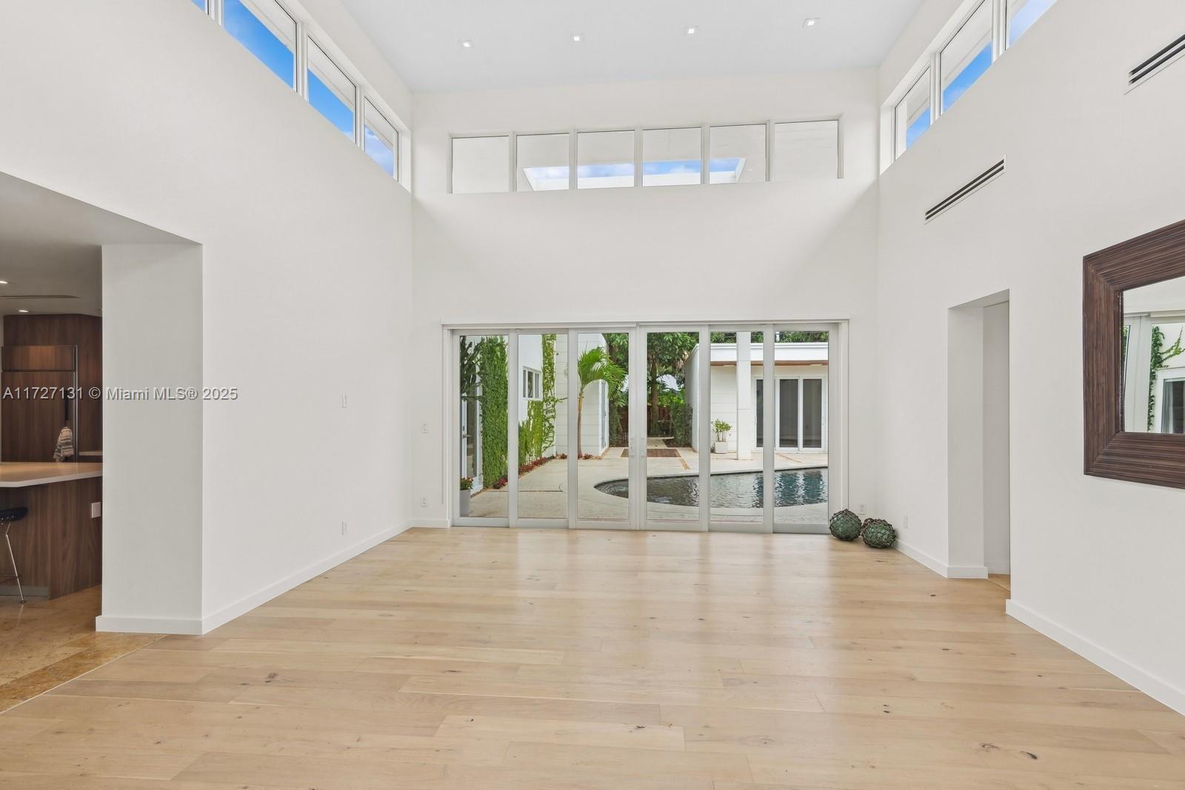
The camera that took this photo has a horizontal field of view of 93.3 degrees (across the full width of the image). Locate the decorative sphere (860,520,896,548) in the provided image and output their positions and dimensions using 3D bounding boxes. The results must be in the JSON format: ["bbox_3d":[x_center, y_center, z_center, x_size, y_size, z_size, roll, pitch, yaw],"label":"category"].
[{"bbox_3d":[2.894,1.401,5.642,0.325,0.305,0.325,0,-1,5],"label":"decorative sphere"}]

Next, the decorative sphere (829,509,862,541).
[{"bbox_3d":[2.721,1.396,6.002,0.335,0.345,0.335,0,-1,5],"label":"decorative sphere"}]

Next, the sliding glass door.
[{"bbox_3d":[0.552,0.387,6.603,4.488,2.400,0.140,0,-1,5],"label":"sliding glass door"}]

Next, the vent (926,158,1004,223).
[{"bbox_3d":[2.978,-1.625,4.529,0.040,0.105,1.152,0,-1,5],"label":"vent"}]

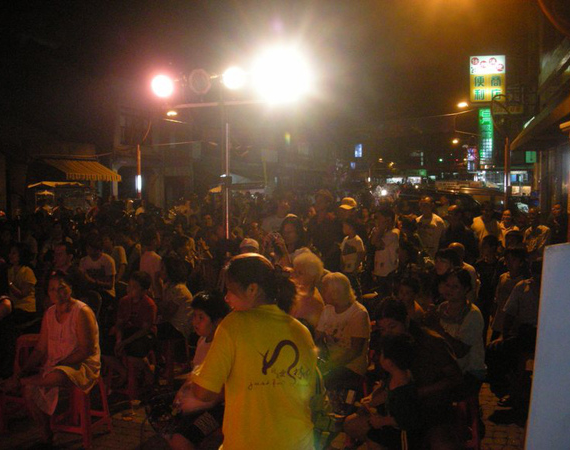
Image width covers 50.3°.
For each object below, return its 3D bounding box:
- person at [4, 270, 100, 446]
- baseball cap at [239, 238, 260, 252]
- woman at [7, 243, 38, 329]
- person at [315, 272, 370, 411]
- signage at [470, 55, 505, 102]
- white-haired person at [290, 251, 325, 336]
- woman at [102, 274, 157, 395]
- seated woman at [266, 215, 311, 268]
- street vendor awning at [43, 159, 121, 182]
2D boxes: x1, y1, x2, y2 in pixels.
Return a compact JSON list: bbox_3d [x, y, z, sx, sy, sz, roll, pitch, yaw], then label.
[{"bbox_3d":[-1.675,0.926,4.325,0.740,1.230,0.520,-2,4,-38],"label":"person"},{"bbox_3d":[-0.360,0.200,5.891,0.180,0.150,0.260,2,3,30],"label":"baseball cap"},{"bbox_3d":[-2.914,0.812,6.569,0.700,1.240,0.470,-2,4,-41],"label":"woman"},{"bbox_3d":[0.305,0.923,4.071,0.720,1.260,0.500,-2,4,-41],"label":"person"},{"bbox_3d":[7.027,-5.082,20.778,1.250,1.670,0.300,1,3,12],"label":"signage"},{"bbox_3d":[0.091,0.884,4.470,0.700,1.300,0.480,-2,4,-41],"label":"white-haired person"},{"bbox_3d":[-1.366,0.927,5.325,0.480,1.130,0.680,2,4,40],"label":"woman"},{"bbox_3d":[0.072,0.708,5.622,0.500,1.540,0.420,1,3,18],"label":"seated woman"},{"bbox_3d":[-7.510,-2.042,22.427,1.300,0.800,2.600,2,3,37],"label":"street vendor awning"}]

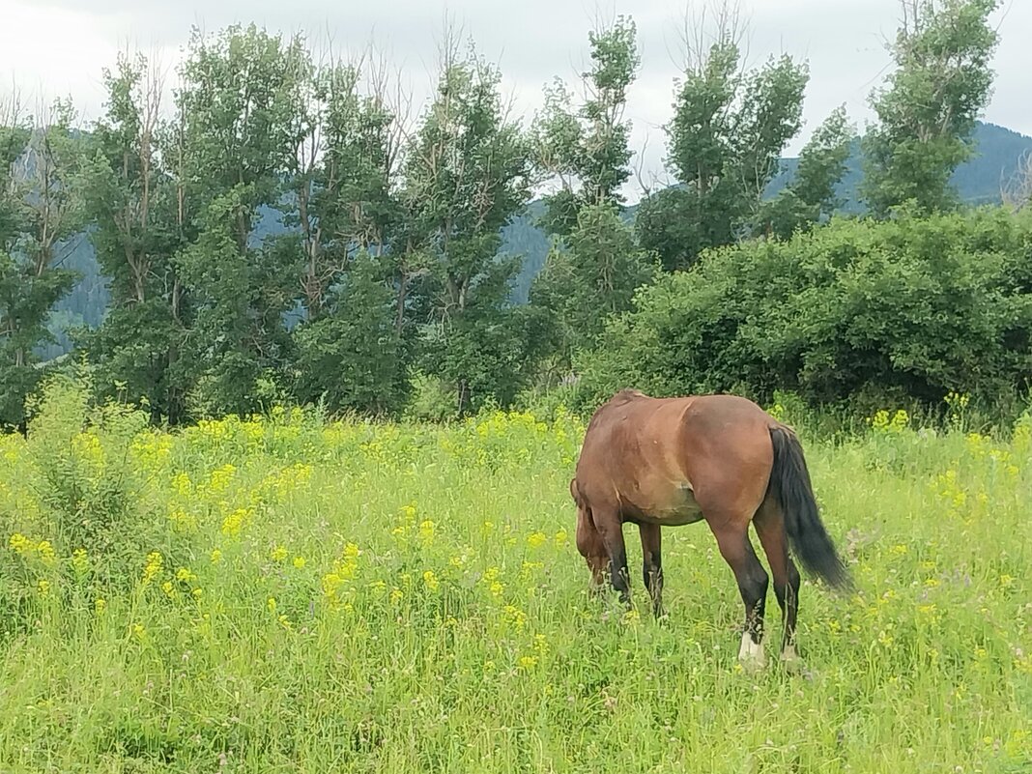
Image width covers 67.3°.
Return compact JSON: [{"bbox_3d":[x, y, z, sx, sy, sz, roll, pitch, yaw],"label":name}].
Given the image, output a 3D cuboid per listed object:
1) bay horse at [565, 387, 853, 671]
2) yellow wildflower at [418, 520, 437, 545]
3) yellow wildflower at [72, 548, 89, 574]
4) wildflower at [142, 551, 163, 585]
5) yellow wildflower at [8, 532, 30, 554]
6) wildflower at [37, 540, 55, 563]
[{"bbox_3d":[1.020,0.735,4.520,0.620,1.460,1.900,0,0,-36],"label":"bay horse"},{"bbox_3d":[-0.576,0.951,5.050,0.120,0.157,0.114,0,0,0],"label":"yellow wildflower"},{"bbox_3d":[-2.415,0.965,4.300,0.091,0.145,0.087,0,0,0],"label":"yellow wildflower"},{"bbox_3d":[-1.901,0.944,4.050,0.106,0.167,0.101,0,0,0],"label":"wildflower"},{"bbox_3d":[-3.014,0.943,4.700,0.123,0.123,0.117,0,0,0],"label":"yellow wildflower"},{"bbox_3d":[-2.729,0.954,4.500,0.095,0.129,0.091,0,0,0],"label":"wildflower"}]

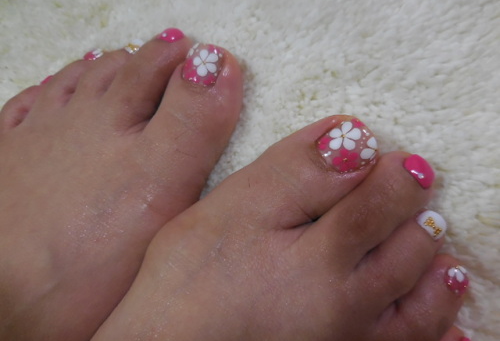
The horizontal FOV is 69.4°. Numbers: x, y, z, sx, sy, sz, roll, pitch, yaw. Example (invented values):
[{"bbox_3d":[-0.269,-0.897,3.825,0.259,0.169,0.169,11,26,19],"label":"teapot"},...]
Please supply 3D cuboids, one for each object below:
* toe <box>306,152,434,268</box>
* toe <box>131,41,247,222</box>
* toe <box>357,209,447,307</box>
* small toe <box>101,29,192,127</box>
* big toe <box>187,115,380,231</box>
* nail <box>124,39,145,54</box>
[{"bbox_3d":[0.042,0.014,0.124,0.041,0.018,0.016,-32,60,-6],"label":"toe"},{"bbox_3d":[-0.023,-0.023,0.158,0.026,0.025,0.063,6,63,16],"label":"toe"},{"bbox_3d":[0.048,0.027,0.114,0.025,0.016,0.015,-32,60,-6],"label":"toe"},{"bbox_3d":[-0.048,-0.045,0.177,0.016,0.018,0.042,26,70,24],"label":"small toe"},{"bbox_3d":[0.016,0.004,0.133,0.053,0.024,0.025,-20,60,1],"label":"big toe"},{"bbox_3d":[-0.058,-0.062,0.182,0.009,0.004,0.009,26,36,24],"label":"nail"}]

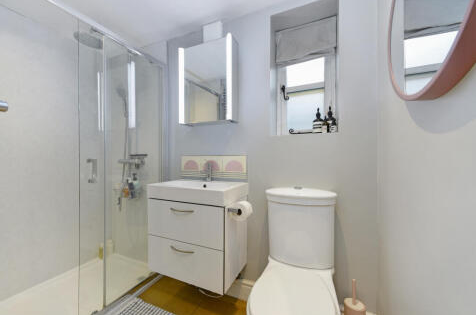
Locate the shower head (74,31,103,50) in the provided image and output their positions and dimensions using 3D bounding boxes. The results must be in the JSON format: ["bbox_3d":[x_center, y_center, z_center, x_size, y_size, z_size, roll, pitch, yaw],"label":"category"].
[{"bbox_3d":[-1.254,-0.984,1.560,0.200,0.030,0.200,0,0,25],"label":"shower head"}]

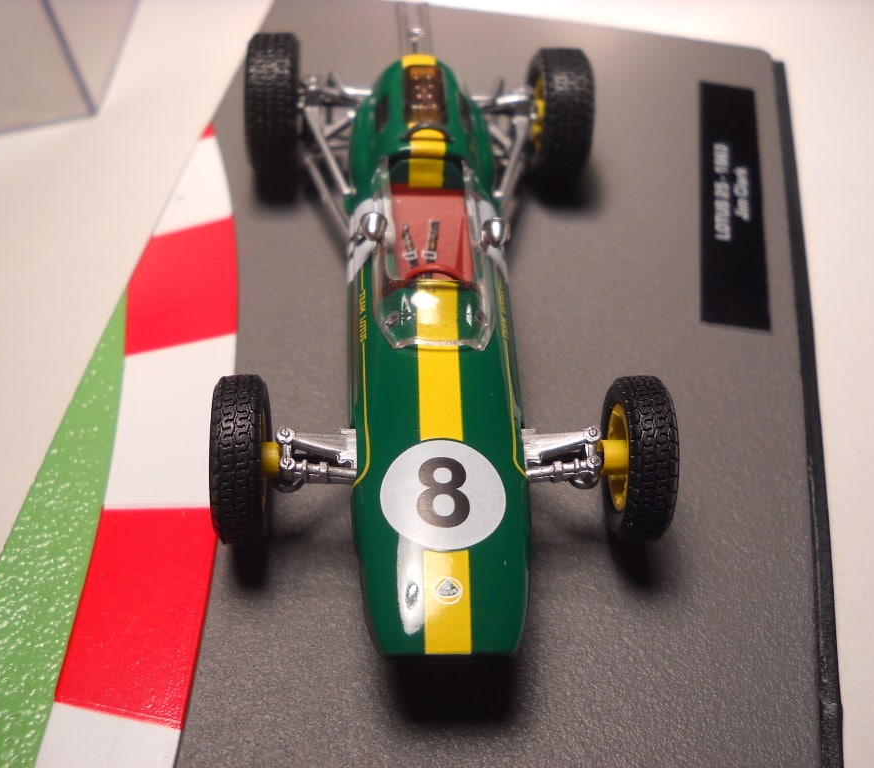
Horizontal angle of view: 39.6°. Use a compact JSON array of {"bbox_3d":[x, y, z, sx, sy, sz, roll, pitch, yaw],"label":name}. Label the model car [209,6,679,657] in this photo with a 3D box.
[{"bbox_3d":[-0.001,-0.013,0.114,0.037,0.018,0.088,0,41,-4],"label":"model car"}]

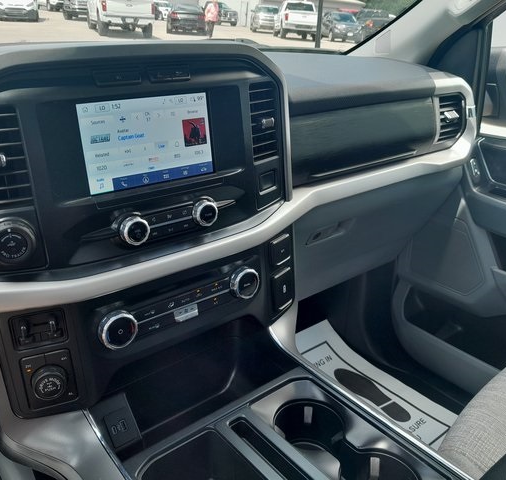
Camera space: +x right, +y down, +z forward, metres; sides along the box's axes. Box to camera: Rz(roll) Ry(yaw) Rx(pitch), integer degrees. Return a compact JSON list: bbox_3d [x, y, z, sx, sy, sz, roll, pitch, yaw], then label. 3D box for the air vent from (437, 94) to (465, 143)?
[{"bbox_3d":[0.409,-0.254,1.044,0.087,0.090,0.030,-18,21,-35],"label":"air vent"}]

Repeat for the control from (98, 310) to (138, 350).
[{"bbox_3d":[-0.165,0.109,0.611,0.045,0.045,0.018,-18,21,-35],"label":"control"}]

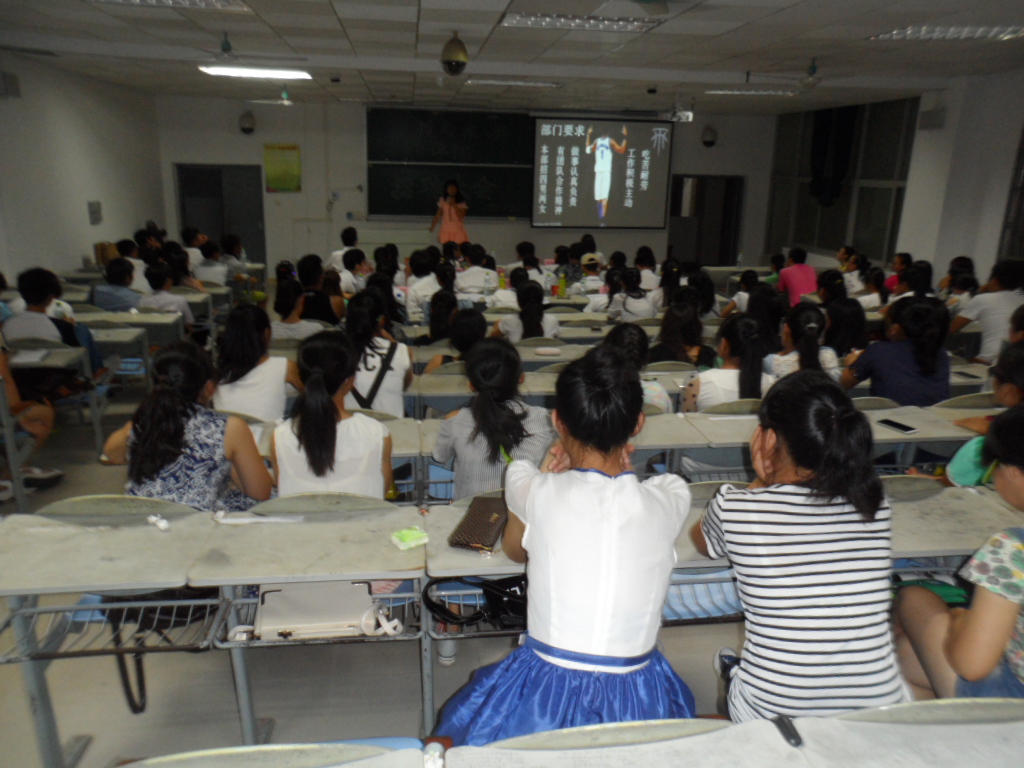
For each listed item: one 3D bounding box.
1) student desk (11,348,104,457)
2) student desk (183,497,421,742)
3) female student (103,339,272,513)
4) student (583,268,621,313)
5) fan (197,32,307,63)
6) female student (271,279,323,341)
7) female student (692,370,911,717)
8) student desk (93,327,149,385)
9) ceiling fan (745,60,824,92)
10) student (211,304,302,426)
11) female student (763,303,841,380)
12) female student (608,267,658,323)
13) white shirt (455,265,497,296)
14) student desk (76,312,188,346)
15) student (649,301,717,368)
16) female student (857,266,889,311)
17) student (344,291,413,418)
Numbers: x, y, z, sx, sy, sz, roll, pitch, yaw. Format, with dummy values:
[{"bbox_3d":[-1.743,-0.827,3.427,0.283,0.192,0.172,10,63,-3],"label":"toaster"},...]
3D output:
[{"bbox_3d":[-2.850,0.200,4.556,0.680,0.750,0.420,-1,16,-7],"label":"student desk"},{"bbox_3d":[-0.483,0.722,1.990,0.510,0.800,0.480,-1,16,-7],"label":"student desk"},{"bbox_3d":[-1.012,0.433,2.595,0.530,1.200,0.700,4,16,7],"label":"female student"},{"bbox_3d":[0.845,-0.539,7.253,0.440,1.130,0.680,-4,17,-17],"label":"student"},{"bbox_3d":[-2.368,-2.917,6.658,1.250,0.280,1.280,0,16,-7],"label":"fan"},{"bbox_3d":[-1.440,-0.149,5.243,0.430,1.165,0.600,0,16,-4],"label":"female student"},{"bbox_3d":[0.572,0.549,1.768,0.450,1.220,0.700,-2,16,-12],"label":"female student"},{"bbox_3d":[-3.143,-0.009,5.983,0.620,0.750,0.420,0,16,-7],"label":"student desk"},{"bbox_3d":[2.757,-2.837,7.112,1.300,0.320,1.300,-1,16,-7],"label":"ceiling fan"},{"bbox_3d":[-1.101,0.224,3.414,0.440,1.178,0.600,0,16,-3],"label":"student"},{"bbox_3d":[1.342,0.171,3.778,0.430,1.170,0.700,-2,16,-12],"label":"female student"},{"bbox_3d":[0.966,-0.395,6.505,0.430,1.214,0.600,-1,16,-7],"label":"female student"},{"bbox_3d":[-0.406,-1.097,8.888,0.500,0.560,0.320,0,16,-5],"label":"white shirt"},{"bbox_3d":[-3.260,-0.174,6.375,1.080,0.750,0.420,-1,16,-7],"label":"student desk"},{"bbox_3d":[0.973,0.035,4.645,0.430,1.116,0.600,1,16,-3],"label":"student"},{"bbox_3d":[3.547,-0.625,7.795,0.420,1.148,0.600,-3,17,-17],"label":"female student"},{"bbox_3d":[-0.605,0.185,3.473,0.420,1.246,0.600,0,16,-3],"label":"student"}]

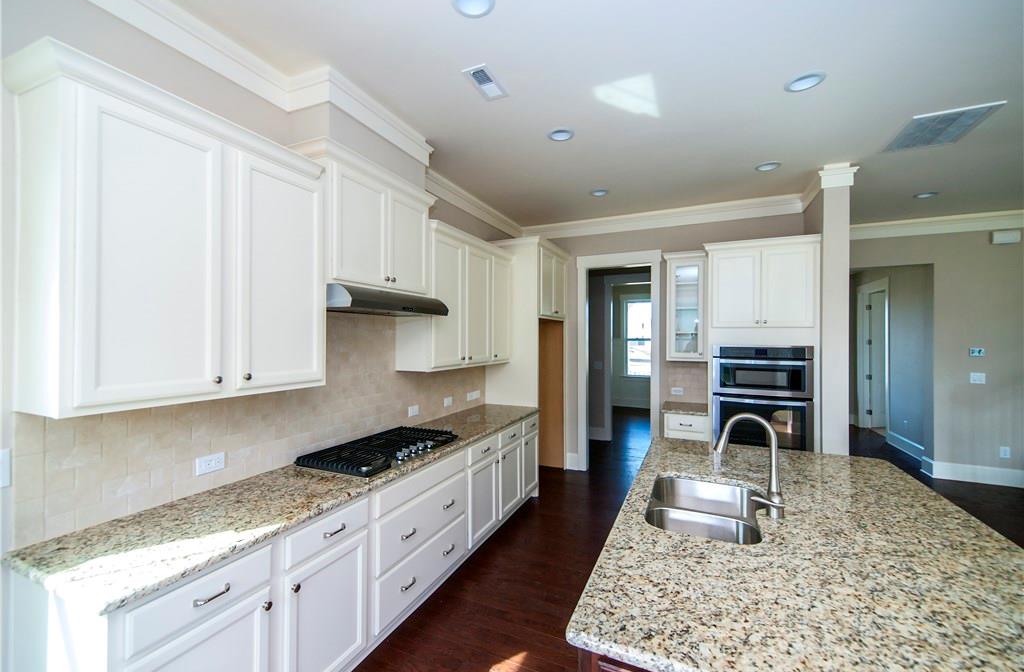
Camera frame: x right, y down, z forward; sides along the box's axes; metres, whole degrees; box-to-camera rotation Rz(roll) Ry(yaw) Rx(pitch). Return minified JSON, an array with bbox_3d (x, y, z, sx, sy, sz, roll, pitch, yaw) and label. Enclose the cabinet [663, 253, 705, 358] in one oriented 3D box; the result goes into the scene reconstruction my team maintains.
[{"bbox_3d":[1.858,-0.293,4.421,0.415,1.133,0.358,0,0,24],"label":"cabinet"}]

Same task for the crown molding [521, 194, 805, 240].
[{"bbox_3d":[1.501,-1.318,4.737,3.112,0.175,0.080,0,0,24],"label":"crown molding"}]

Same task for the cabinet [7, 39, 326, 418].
[{"bbox_3d":[-1.333,-0.320,1.792,0.349,1.159,1.048,0,0,24],"label":"cabinet"}]

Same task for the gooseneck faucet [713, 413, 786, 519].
[{"bbox_3d":[0.958,0.516,1.677,0.260,0.407,0.082,0,0,24],"label":"gooseneck faucet"}]

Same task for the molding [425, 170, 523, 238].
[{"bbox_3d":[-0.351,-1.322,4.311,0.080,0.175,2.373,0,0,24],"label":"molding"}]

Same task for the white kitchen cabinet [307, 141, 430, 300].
[{"bbox_3d":[-0.925,-0.656,2.685,0.364,0.749,0.980,0,0,24],"label":"white kitchen cabinet"}]

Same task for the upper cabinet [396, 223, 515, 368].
[{"bbox_3d":[-0.441,-0.297,3.788,0.344,1.127,1.490,0,0,24],"label":"upper cabinet"}]

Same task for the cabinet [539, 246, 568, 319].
[{"bbox_3d":[0.225,-0.563,4.701,0.587,0.736,0.981,0,0,24],"label":"cabinet"}]

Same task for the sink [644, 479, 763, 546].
[{"bbox_3d":[0.836,0.825,1.765,0.476,0.212,0.683,0,0,24],"label":"sink"}]

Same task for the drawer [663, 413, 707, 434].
[{"bbox_3d":[1.766,0.846,4.185,0.379,0.161,0.433,0,0,24],"label":"drawer"}]

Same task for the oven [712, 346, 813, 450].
[{"bbox_3d":[2.348,0.614,3.958,0.780,1.042,0.577,0,0,24],"label":"oven"}]

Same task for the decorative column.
[{"bbox_3d":[2.695,0.132,3.465,0.265,3.060,0.270,0,0,24],"label":"decorative column"}]

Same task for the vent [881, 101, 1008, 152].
[{"bbox_3d":[2.815,-1.357,2.744,0.429,0.024,0.558,0,0,24],"label":"vent"}]

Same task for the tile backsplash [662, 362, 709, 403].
[{"bbox_3d":[1.893,0.495,4.531,0.452,0.481,0.020,0,0,24],"label":"tile backsplash"}]

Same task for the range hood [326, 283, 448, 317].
[{"bbox_3d":[-0.865,-0.213,2.659,0.494,0.137,0.917,0,0,24],"label":"range hood"}]

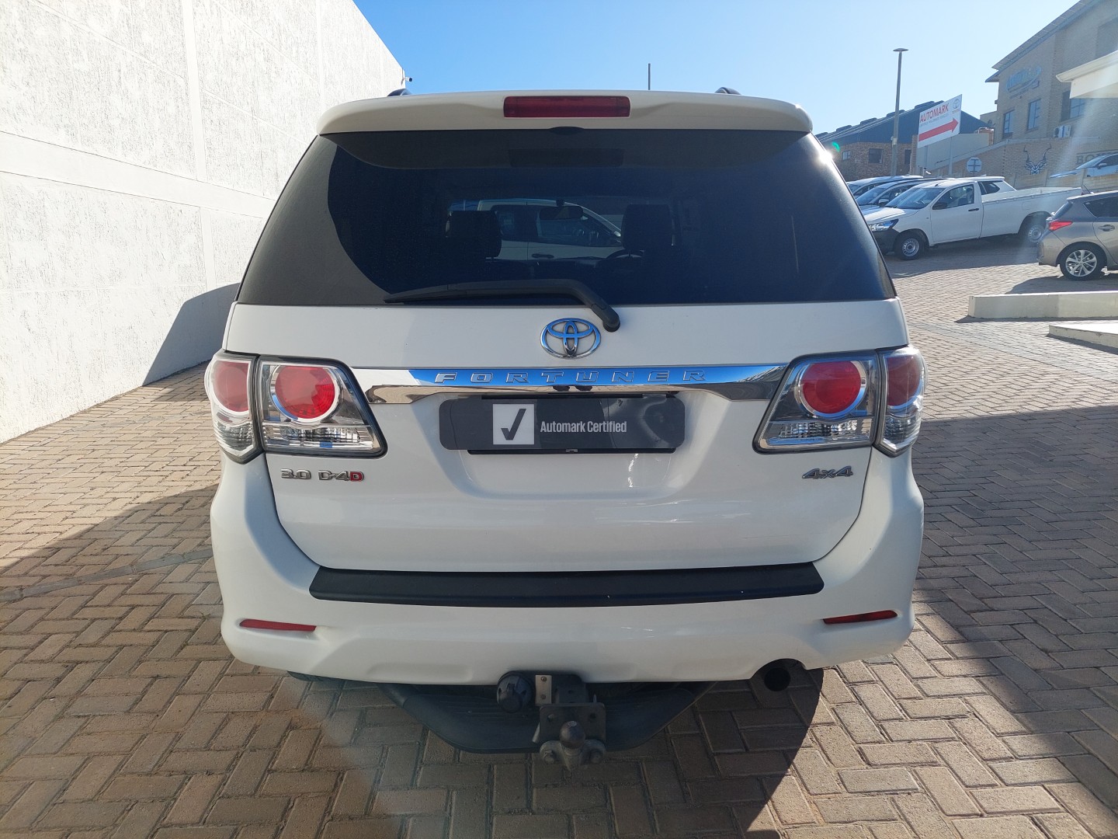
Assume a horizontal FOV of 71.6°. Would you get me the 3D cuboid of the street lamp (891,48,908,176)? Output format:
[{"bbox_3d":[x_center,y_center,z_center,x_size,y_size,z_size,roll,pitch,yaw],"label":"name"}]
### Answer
[{"bbox_3d":[11.967,-9.869,27.500,0.550,6.300,0.550,0,10,0],"label":"street lamp"}]

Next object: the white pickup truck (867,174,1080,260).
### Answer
[{"bbox_3d":[9.369,-4.770,18.390,5.280,1.700,1.800,-7,14,-9],"label":"white pickup truck"}]

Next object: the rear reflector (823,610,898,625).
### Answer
[{"bbox_3d":[0.669,0.440,1.722,0.168,0.021,0.024,-3,13,-13],"label":"rear reflector"}]

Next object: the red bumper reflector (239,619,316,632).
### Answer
[{"bbox_3d":[-0.615,0.450,1.692,0.168,0.021,0.024,2,13,10],"label":"red bumper reflector"}]

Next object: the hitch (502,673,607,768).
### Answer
[{"bbox_3d":[-0.010,0.627,1.620,0.205,0.155,0.220,-1,13,-1],"label":"hitch"}]

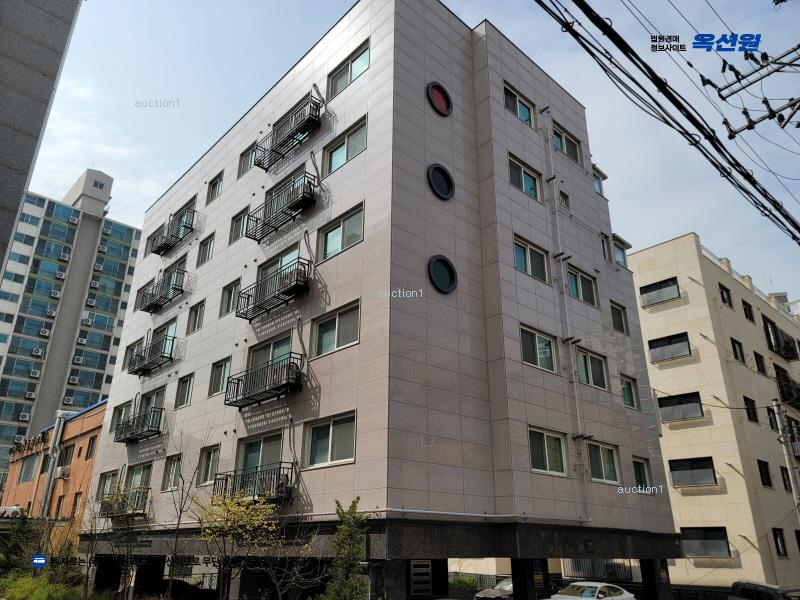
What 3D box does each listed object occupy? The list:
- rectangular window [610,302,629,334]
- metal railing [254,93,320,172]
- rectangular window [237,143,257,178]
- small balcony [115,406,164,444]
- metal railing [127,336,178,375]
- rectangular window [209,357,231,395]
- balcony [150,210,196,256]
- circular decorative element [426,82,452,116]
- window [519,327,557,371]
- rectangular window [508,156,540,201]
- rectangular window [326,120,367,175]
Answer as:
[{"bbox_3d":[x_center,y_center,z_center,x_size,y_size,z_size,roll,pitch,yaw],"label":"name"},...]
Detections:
[{"bbox_3d":[7.660,0.663,20.344,1.098,1.062,0.150,20,-30,-39],"label":"rectangular window"},{"bbox_3d":[-3.839,-5.641,19.735,0.493,0.881,3.443,20,-29,-39],"label":"metal railing"},{"bbox_3d":[-5.867,-5.389,22.522,0.150,1.150,1.183,20,-30,-39],"label":"rectangular window"},{"bbox_3d":[-10.153,4.921,22.472,0.462,0.894,3.507,20,-28,-39],"label":"small balcony"},{"bbox_3d":[-10.270,2.270,23.943,0.493,0.881,3.490,20,-29,-39],"label":"metal railing"},{"bbox_3d":[-5.819,2.569,18.930,0.150,1.171,1.279,20,-28,-39],"label":"rectangular window"},{"bbox_3d":[-10.019,-2.959,25.550,0.462,0.894,3.507,20,-28,-39],"label":"balcony"},{"bbox_3d":[1.210,-6.029,17.367,1.103,1.103,0.150,20,-30,-39],"label":"circular decorative element"},{"bbox_3d":[3.949,1.420,16.347,1.744,1.168,0.150,20,-29,-39],"label":"window"},{"bbox_3d":[4.006,-3.831,18.536,1.731,1.147,0.150,20,-30,-39],"label":"rectangular window"},{"bbox_3d":[-1.561,-4.426,17.115,0.180,1.189,2.171,20,-29,-39],"label":"rectangular window"}]

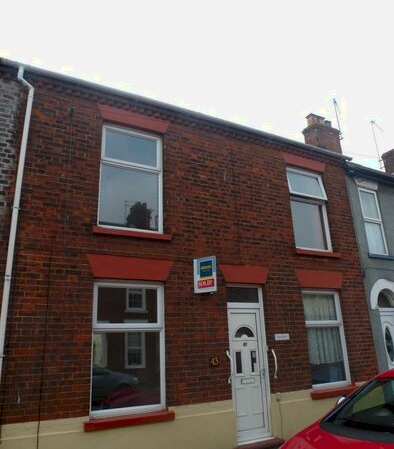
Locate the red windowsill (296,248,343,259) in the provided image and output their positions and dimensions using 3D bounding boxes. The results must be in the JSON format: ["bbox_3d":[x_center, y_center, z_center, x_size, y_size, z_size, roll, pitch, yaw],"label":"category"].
[{"bbox_3d":[2.364,0.583,7.130,1.209,0.102,0.150,7,-19,-27],"label":"red windowsill"}]

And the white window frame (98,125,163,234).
[{"bbox_3d":[-1.034,-0.714,5.807,1.039,1.732,0.080,7,-19,-27],"label":"white window frame"}]

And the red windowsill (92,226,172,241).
[{"bbox_3d":[-0.957,0.163,5.452,1.209,0.102,0.150,7,-19,-27],"label":"red windowsill"}]

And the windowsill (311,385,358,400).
[{"bbox_3d":[2.404,2.949,6.370,1.204,0.109,0.150,7,-19,-27],"label":"windowsill"}]

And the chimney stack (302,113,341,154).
[{"bbox_3d":[5.059,-3.431,14.710,1.250,1.800,0.750,7,-19,-27],"label":"chimney stack"}]

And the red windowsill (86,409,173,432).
[{"bbox_3d":[-0.858,2.541,4.720,1.199,0.109,0.150,7,-19,-27],"label":"red windowsill"}]

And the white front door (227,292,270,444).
[{"bbox_3d":[0.807,2.205,5.861,0.798,2.266,0.080,7,-19,-27],"label":"white front door"}]

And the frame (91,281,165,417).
[{"bbox_3d":[-0.937,1.689,5.065,1.057,1.737,0.080,7,-19,-27],"label":"frame"}]

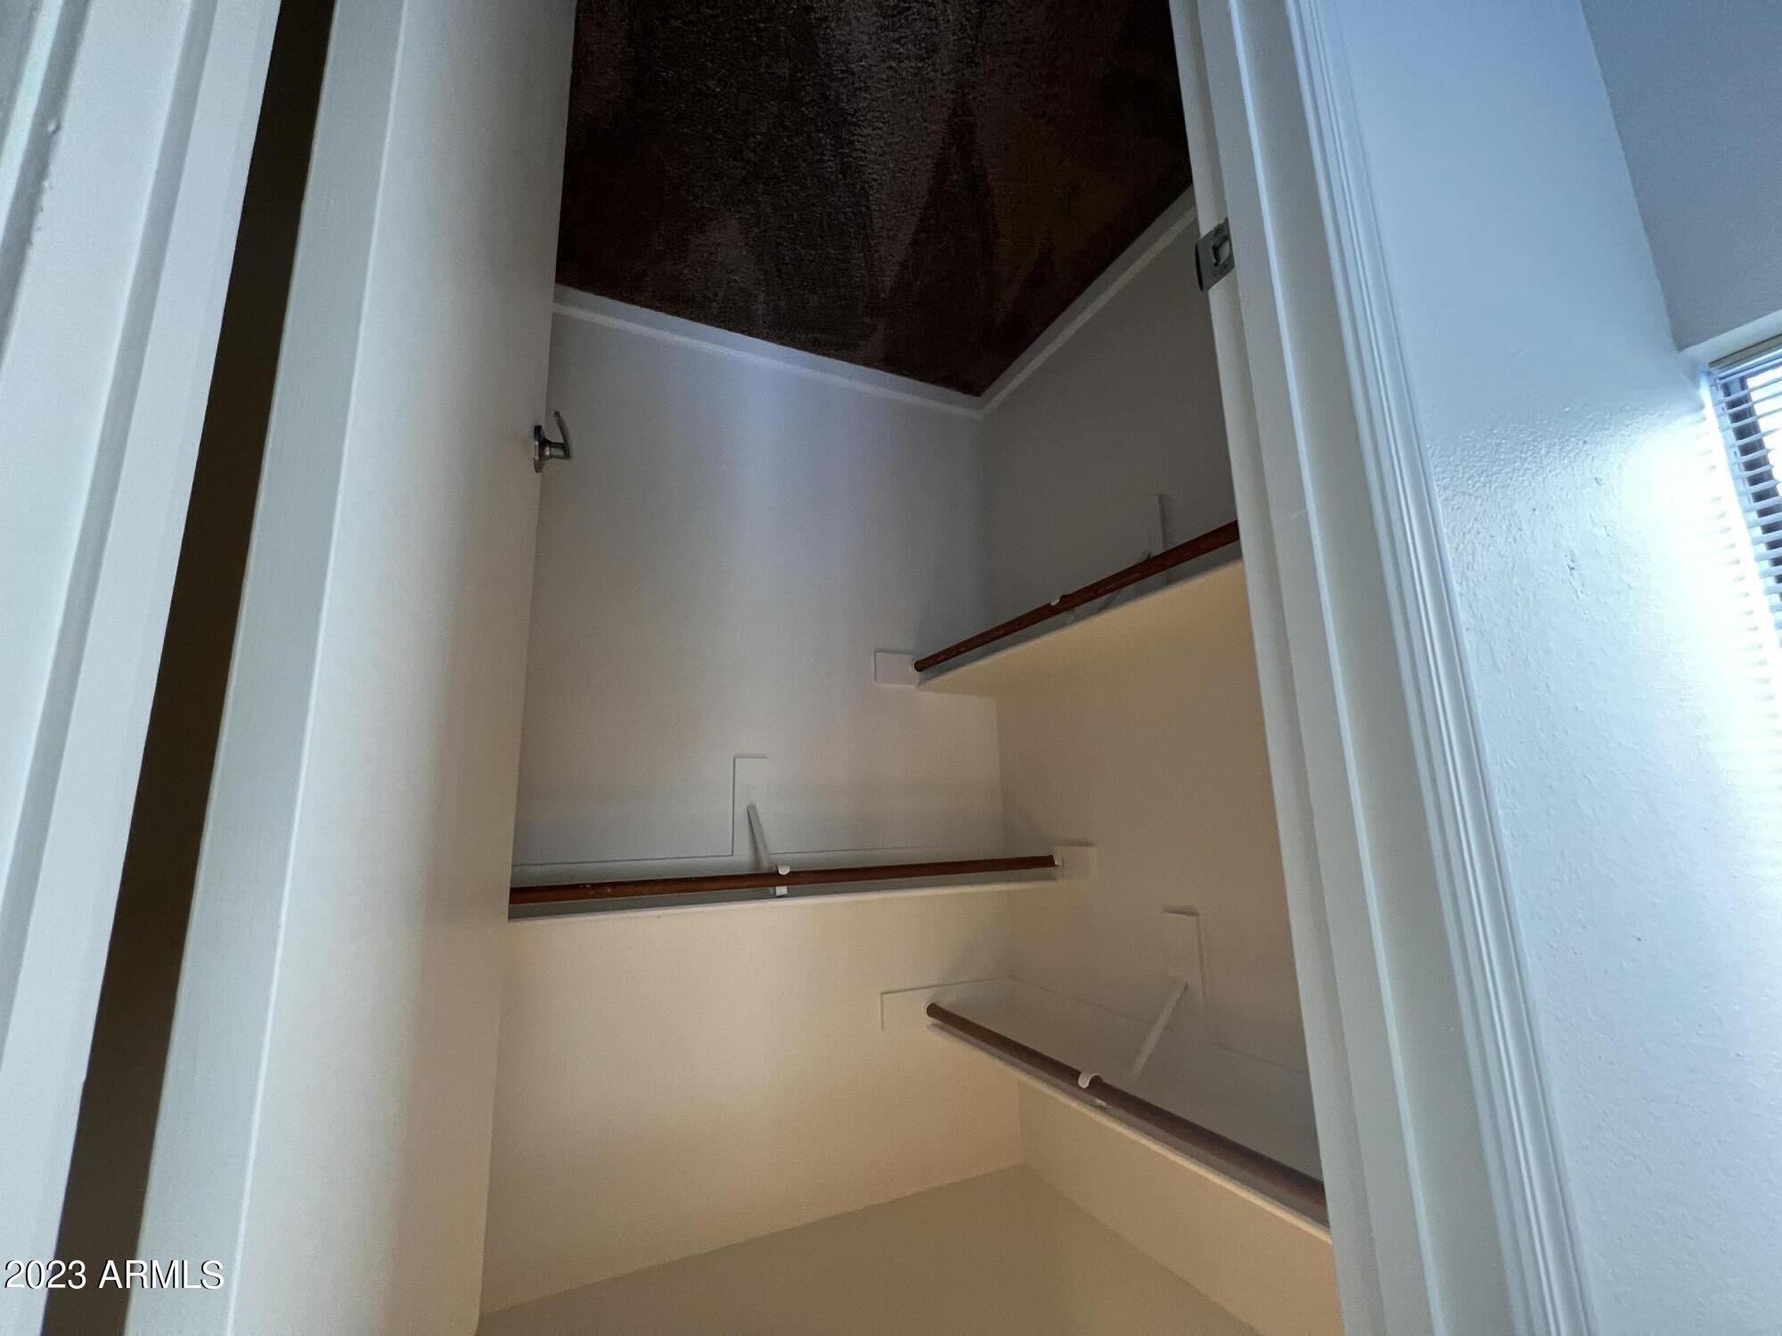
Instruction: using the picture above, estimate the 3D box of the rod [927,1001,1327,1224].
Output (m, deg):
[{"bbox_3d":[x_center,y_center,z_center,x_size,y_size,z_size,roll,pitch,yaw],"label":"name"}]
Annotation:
[{"bbox_3d":[0.424,0.813,1.265,0.034,0.034,1.360,5,166,-27],"label":"rod"}]

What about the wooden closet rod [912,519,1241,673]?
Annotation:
[{"bbox_3d":[0.382,-0.141,1.462,0.034,0.034,1.360,5,166,-26],"label":"wooden closet rod"}]

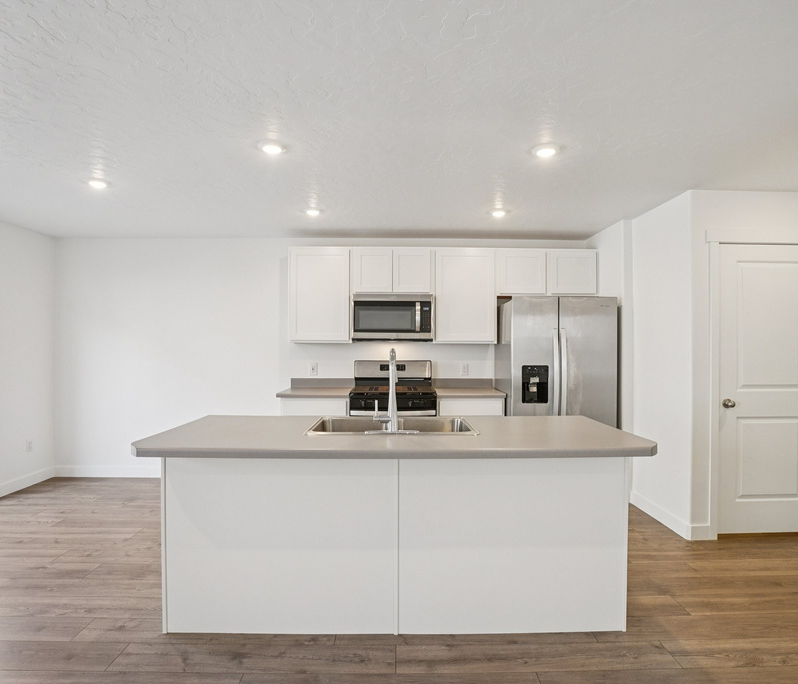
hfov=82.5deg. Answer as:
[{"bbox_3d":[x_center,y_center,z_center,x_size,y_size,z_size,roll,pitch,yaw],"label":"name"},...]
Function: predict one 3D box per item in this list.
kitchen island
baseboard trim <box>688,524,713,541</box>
[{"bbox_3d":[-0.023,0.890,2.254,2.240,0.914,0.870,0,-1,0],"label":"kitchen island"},{"bbox_3d":[2.052,1.313,3.103,0.175,0.100,0.018,0,-1,0],"label":"baseboard trim"}]

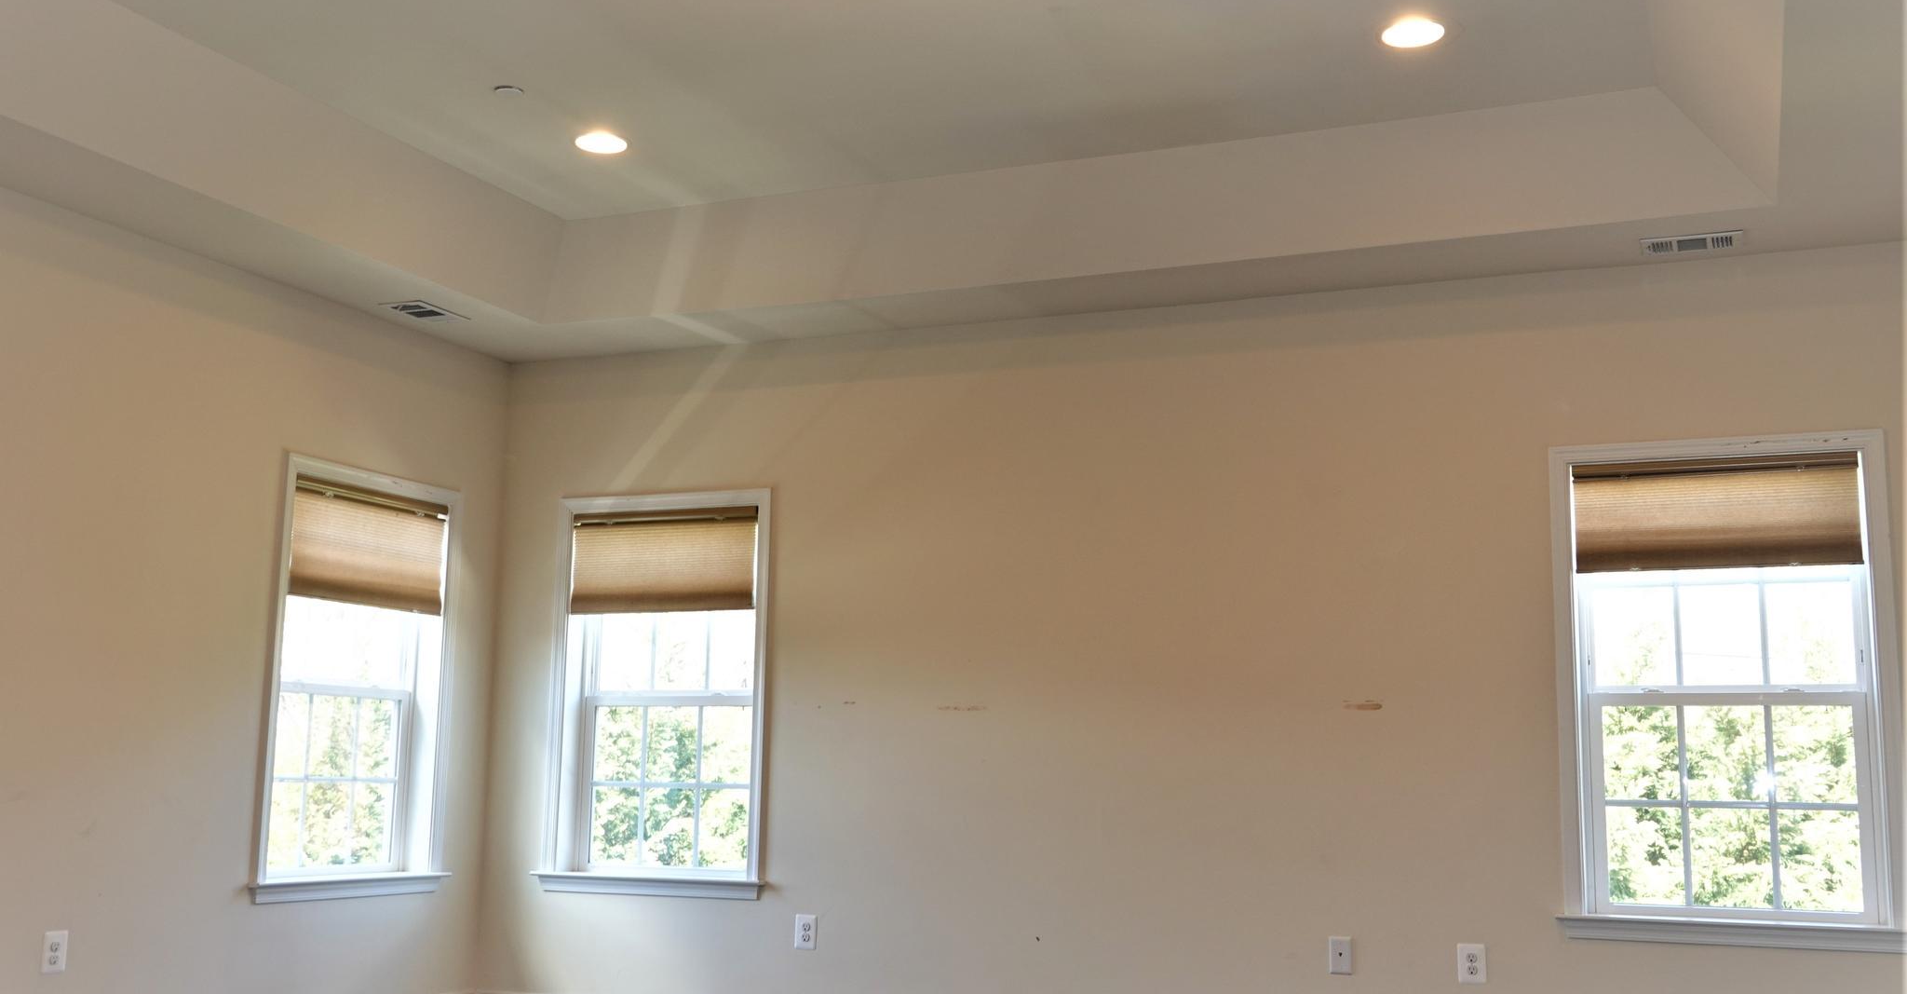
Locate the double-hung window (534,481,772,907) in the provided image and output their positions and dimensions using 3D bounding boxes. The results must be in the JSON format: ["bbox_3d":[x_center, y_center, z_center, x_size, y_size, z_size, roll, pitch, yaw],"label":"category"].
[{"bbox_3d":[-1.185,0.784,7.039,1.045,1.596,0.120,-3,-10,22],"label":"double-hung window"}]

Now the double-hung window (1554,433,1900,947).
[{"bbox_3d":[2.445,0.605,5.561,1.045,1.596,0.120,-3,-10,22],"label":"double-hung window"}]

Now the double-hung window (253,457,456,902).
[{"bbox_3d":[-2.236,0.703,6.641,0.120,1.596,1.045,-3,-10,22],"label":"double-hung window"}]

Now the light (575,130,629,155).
[{"bbox_3d":[-1.145,-1.147,5.684,0.175,0.030,0.175,1,-9,0],"label":"light"}]

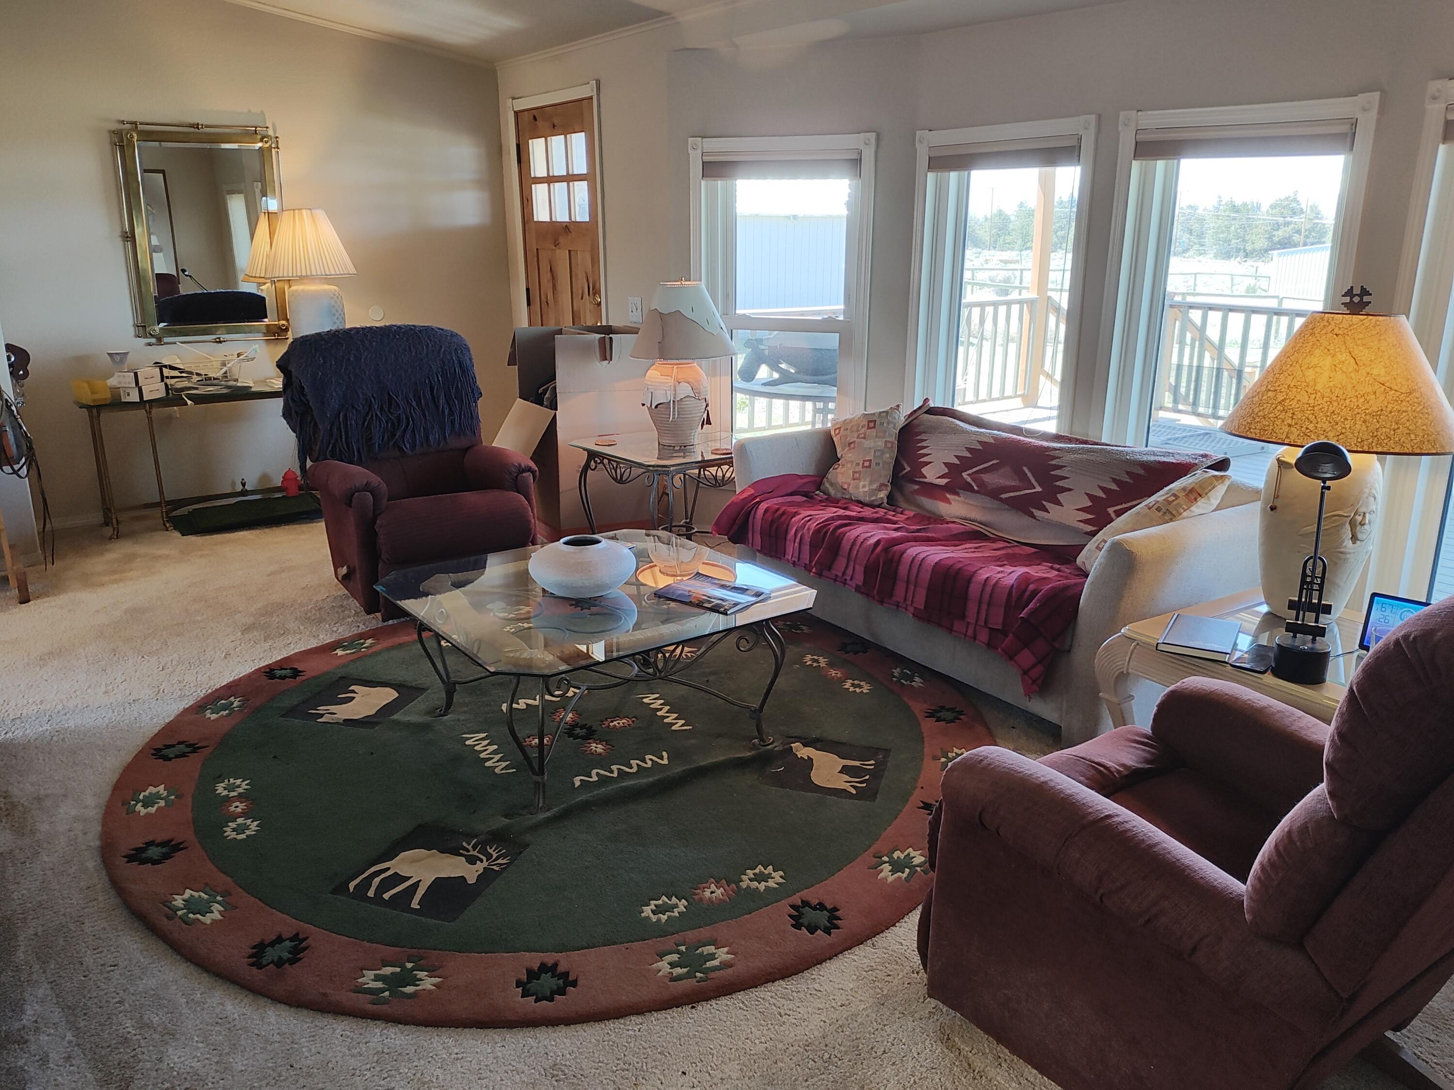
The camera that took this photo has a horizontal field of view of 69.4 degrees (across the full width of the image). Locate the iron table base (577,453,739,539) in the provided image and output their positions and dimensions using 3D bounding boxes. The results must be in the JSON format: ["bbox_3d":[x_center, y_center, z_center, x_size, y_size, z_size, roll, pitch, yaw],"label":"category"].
[{"bbox_3d":[-0.223,-0.163,4.569,0.600,0.525,0.600,-12,21,-34],"label":"iron table base"}]

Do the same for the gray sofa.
[{"bbox_3d":[0.898,-0.009,3.707,0.920,0.720,1.740,-12,20,-35],"label":"gray sofa"}]

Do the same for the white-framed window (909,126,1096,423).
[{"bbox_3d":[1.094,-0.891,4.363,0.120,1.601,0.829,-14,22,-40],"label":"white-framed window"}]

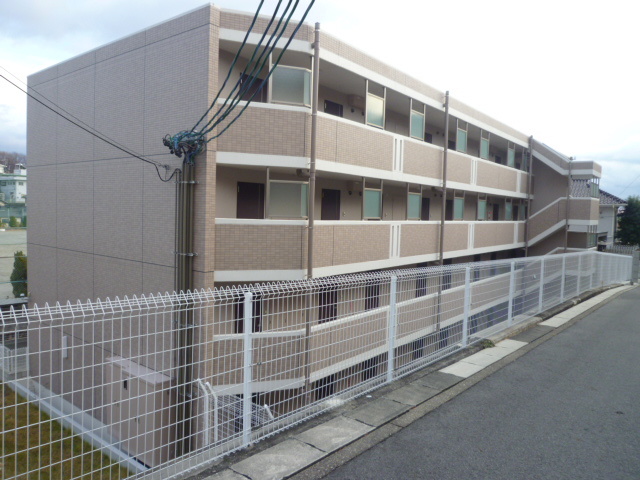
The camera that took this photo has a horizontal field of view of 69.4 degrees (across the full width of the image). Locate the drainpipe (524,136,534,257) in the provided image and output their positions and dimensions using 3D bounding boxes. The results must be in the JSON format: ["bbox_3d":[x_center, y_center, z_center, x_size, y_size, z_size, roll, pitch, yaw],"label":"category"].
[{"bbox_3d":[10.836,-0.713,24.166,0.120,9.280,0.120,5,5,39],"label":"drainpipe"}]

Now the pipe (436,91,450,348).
[{"bbox_3d":[4.213,0.047,16.065,0.120,10.231,0.120,5,5,39],"label":"pipe"}]

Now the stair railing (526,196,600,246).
[{"bbox_3d":[12.661,-0.889,24.216,3.087,2.591,2.227,5,5,39],"label":"stair railing"}]

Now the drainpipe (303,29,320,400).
[{"bbox_3d":[-0.224,0.266,10.608,0.120,10.231,0.120,5,5,39],"label":"drainpipe"}]

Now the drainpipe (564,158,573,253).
[{"bbox_3d":[12.251,-0.264,22.981,0.120,7.610,0.120,5,5,39],"label":"drainpipe"}]

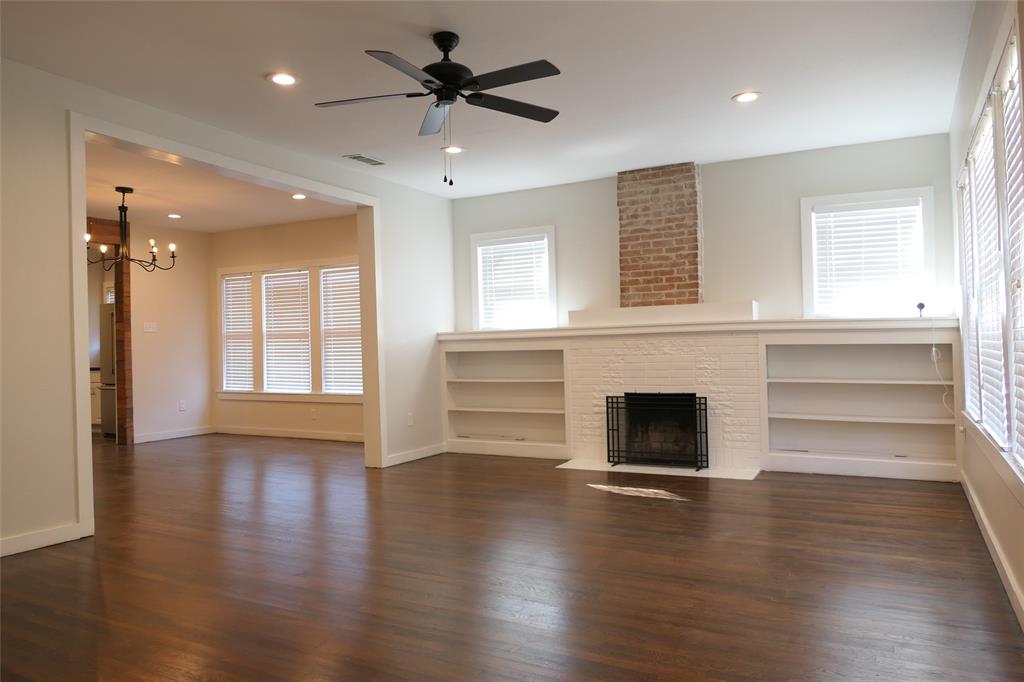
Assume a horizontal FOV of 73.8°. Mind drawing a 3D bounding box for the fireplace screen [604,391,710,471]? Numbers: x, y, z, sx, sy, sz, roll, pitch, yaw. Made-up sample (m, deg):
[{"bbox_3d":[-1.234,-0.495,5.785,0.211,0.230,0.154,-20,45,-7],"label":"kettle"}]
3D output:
[{"bbox_3d":[1.270,0.817,6.091,0.909,0.616,0.180,-1,-1,26],"label":"fireplace screen"}]

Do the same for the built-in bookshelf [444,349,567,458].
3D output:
[{"bbox_3d":[-0.031,0.628,6.972,1.359,1.062,0.260,-1,-1,26],"label":"built-in bookshelf"}]

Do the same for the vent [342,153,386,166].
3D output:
[{"bbox_3d":[-1.259,-1.530,5.809,0.185,0.020,0.350,-1,-1,29],"label":"vent"}]

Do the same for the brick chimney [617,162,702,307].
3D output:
[{"bbox_3d":[1.373,-0.941,6.313,0.732,1.291,0.180,-1,-1,26],"label":"brick chimney"}]

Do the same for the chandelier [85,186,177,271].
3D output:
[{"bbox_3d":[-3.767,-1.082,6.622,0.930,0.792,0.930,-1,-1,26],"label":"chandelier"}]

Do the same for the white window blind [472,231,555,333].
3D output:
[{"bbox_3d":[0.016,-0.626,7.081,0.974,1.051,0.080,-1,-1,26],"label":"white window blind"}]

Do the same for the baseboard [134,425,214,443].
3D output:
[{"bbox_3d":[-4.375,1.218,8.893,0.018,0.095,1.008,-2,-1,34],"label":"baseboard"}]

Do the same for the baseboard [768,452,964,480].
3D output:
[{"bbox_3d":[2.759,1.016,5.463,1.408,0.149,0.025,-1,-1,26],"label":"baseboard"}]

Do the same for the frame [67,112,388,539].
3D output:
[{"bbox_3d":[-1.965,-0.081,5.265,0.150,2.530,2.713,-1,-1,31],"label":"frame"}]

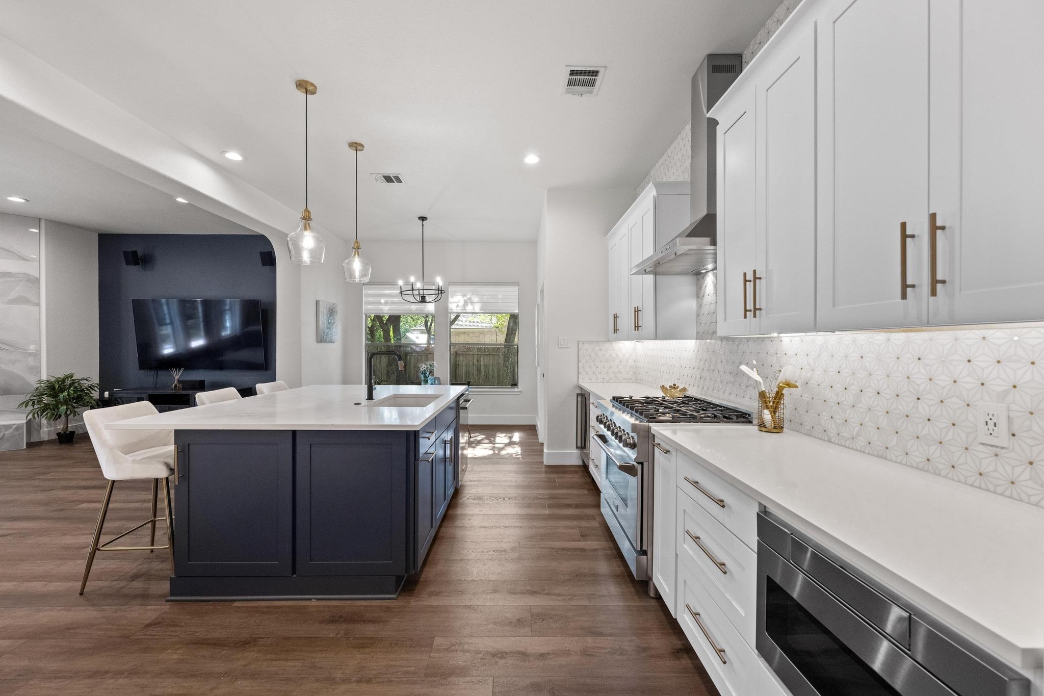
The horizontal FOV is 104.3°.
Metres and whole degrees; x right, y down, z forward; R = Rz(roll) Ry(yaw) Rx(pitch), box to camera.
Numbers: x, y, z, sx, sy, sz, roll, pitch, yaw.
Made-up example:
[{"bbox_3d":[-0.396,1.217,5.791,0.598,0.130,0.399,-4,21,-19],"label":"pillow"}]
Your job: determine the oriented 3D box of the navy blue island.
[{"bbox_3d":[-1.366,0.849,3.192,1.634,0.916,2.160,0,0,-1],"label":"navy blue island"}]

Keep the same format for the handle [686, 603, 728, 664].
[{"bbox_3d":[0.687,1.058,1.514,0.033,0.012,0.298,0,0,-1],"label":"handle"}]

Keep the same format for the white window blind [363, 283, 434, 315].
[{"bbox_3d":[-2.110,-0.844,6.970,1.205,0.537,0.070,0,0,-1],"label":"white window blind"}]

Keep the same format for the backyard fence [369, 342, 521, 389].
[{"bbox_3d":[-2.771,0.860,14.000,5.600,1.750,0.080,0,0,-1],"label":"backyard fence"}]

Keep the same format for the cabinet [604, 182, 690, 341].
[{"bbox_3d":[1.101,-0.631,3.695,0.362,1.143,1.540,0,0,-1],"label":"cabinet"}]

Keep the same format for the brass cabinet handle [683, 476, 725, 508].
[{"bbox_3d":[0.672,0.522,1.488,0.035,0.013,0.305,0,0,-1],"label":"brass cabinet handle"}]

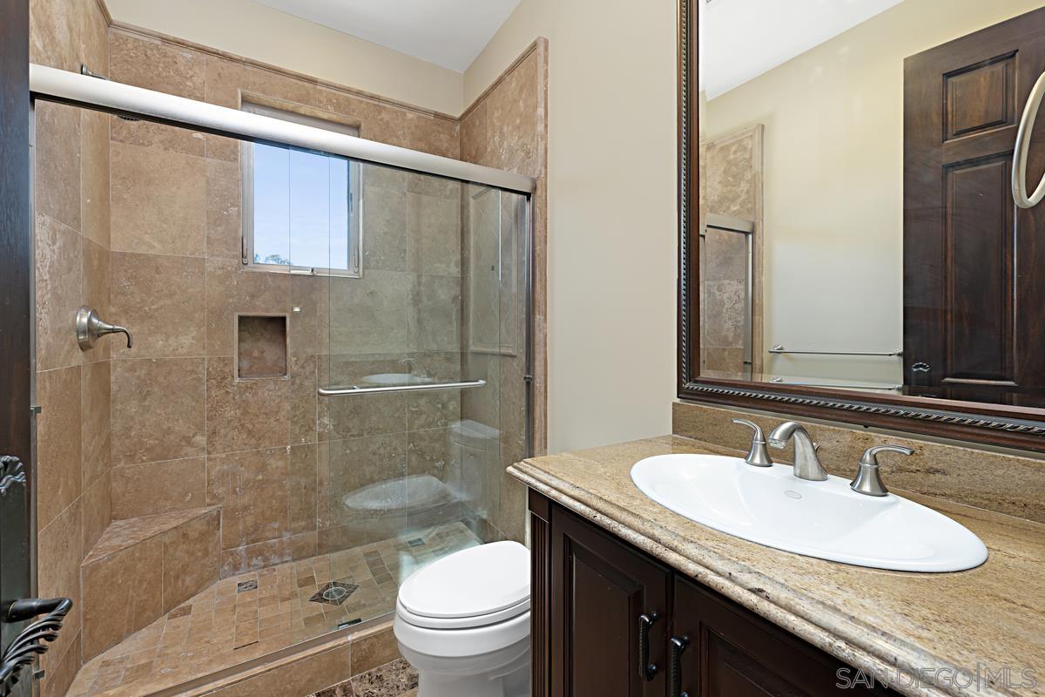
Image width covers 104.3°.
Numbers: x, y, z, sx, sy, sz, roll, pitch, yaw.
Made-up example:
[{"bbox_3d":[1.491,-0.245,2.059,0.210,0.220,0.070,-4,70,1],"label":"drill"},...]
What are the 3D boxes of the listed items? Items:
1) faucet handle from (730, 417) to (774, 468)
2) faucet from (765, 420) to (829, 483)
[{"bbox_3d":[0.526,0.214,0.933,0.056,0.088,0.093,0,0,-29],"label":"faucet handle"},{"bbox_3d":[0.561,0.206,0.824,0.173,0.122,0.053,-1,1,-31],"label":"faucet"}]

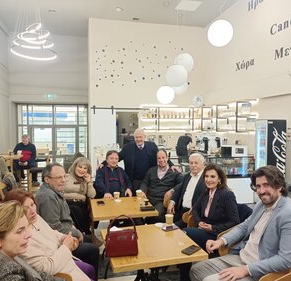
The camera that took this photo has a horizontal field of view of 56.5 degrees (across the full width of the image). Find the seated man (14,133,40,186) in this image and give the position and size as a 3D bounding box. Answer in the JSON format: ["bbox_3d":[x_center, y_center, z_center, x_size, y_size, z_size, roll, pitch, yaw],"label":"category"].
[{"bbox_3d":[-2.786,0.461,6.300,0.560,1.200,0.660,-1,2,-16],"label":"seated man"}]

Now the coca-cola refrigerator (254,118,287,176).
[{"bbox_3d":[2.870,0.480,6.200,0.550,1.930,0.530,-1,2,-15],"label":"coca-cola refrigerator"}]

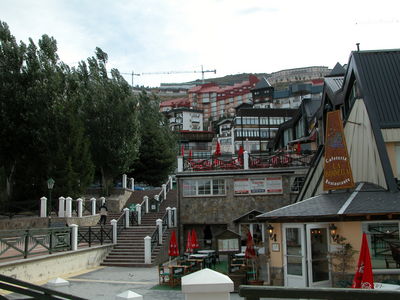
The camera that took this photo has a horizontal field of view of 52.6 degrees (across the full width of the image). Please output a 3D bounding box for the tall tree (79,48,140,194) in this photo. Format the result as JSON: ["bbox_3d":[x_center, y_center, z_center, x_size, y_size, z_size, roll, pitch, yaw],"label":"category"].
[{"bbox_3d":[-8.268,-2.775,36.947,5.600,13.610,5.600,-1,-8,0],"label":"tall tree"}]

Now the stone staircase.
[{"bbox_3d":[-4.200,4.705,29.500,4.500,4.700,18.500,-2,-8,3],"label":"stone staircase"}]

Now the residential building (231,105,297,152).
[{"bbox_3d":[15.173,-3.905,102.419,16.500,11.700,11.000,0,-8,-6],"label":"residential building"}]

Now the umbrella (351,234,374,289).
[{"bbox_3d":[4.169,3.227,10.450,0.550,2.150,0.550,-1,-8,0],"label":"umbrella"}]

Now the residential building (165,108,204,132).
[{"bbox_3d":[-7.129,-12.878,186.000,12.500,11.500,12.500,4,-10,-34],"label":"residential building"}]

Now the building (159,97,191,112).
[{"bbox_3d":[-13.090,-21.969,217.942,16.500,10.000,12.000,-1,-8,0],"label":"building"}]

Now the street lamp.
[{"bbox_3d":[-9.454,3.230,25.697,0.450,2.840,0.450,-1,-8,0],"label":"street lamp"}]

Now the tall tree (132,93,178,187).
[{"bbox_3d":[-5.963,-1.383,51.859,5.800,12.350,5.800,-1,-8,0],"label":"tall tree"}]

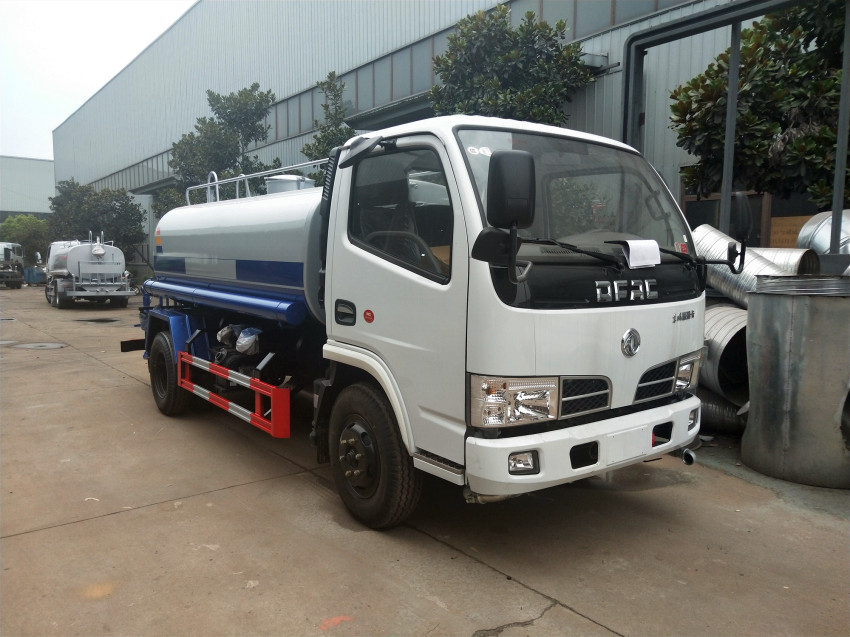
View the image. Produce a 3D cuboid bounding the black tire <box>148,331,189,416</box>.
[{"bbox_3d":[-2.415,0.511,5.842,0.210,0.780,0.780,-2,6,-38],"label":"black tire"}]

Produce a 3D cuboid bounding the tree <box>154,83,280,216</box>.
[{"bbox_3d":[-5.861,-3.385,17.631,3.300,6.500,3.300,-2,6,-38],"label":"tree"}]

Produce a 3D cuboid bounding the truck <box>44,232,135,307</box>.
[{"bbox_3d":[-11.082,-1.610,20.033,1.930,2.250,5.500,-2,6,-38],"label":"truck"}]

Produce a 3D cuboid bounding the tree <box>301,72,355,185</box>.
[{"bbox_3d":[-2.083,-2.372,12.882,1.500,5.460,1.500,-2,6,-38],"label":"tree"}]

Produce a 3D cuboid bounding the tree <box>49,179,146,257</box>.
[{"bbox_3d":[-16.143,-4.058,30.141,4.500,5.250,4.500,-2,6,-38],"label":"tree"}]

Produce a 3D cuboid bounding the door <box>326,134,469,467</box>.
[{"bbox_3d":[-0.115,-0.136,2.998,0.170,1.480,1.140,-2,6,-38],"label":"door"}]

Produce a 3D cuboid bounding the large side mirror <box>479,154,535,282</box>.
[{"bbox_3d":[0.325,-0.398,2.420,0.200,0.510,0.130,0,5,-24],"label":"large side mirror"}]

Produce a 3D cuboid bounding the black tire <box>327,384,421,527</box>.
[{"bbox_3d":[-0.289,0.765,3.447,0.210,0.780,0.780,-1,5,-35],"label":"black tire"}]

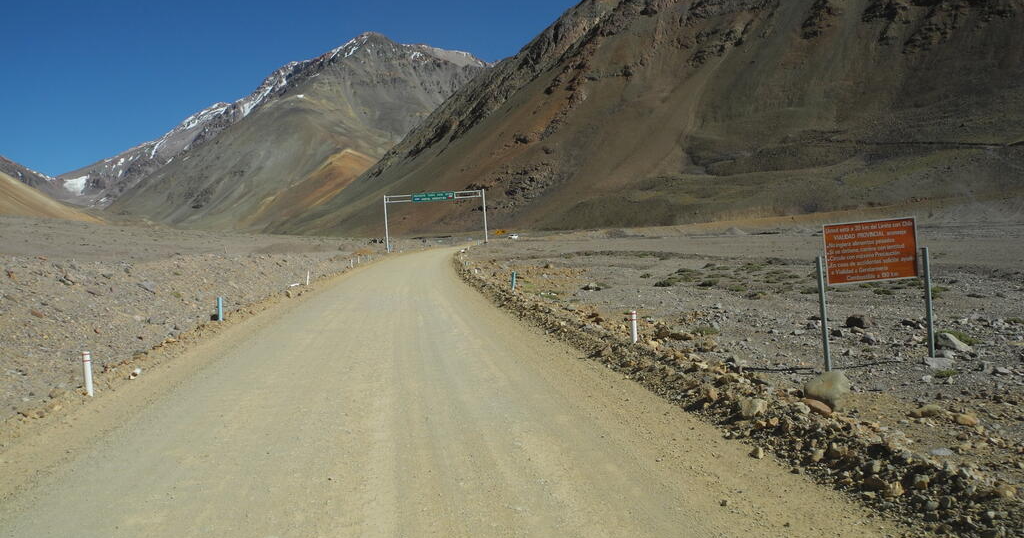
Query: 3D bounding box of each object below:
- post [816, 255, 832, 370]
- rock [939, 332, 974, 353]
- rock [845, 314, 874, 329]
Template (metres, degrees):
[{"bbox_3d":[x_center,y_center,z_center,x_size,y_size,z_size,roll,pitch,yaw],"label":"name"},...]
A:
[{"bbox_3d":[4.523,0.659,12.000,0.075,1.680,0.075,-5,3,2],"label":"post"},{"bbox_3d":[6.758,1.120,12.631,0.470,0.250,0.360,-5,3,2],"label":"rock"},{"bbox_3d":[6.542,0.989,15.623,0.480,0.250,0.380,-5,3,2],"label":"rock"}]

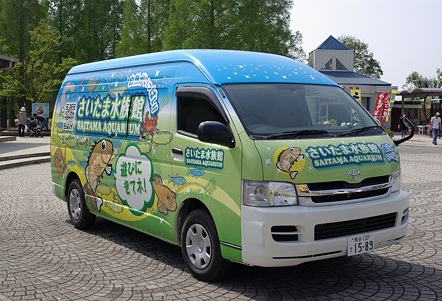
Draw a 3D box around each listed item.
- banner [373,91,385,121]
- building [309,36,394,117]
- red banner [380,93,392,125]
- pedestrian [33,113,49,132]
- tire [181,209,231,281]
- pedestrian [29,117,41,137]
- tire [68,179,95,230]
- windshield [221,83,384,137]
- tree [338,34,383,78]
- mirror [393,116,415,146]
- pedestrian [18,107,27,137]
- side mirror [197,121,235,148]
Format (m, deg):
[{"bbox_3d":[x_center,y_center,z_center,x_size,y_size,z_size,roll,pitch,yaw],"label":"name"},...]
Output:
[{"bbox_3d":[8.400,-2.226,30.500,0.450,1.750,0.060,12,4,14],"label":"banner"},{"bbox_3d":[6.664,-3.881,35.007,5.900,6.100,5.700,0,4,0],"label":"building"},{"bbox_3d":[9.070,-2.272,31.500,0.500,1.800,0.080,11,4,36],"label":"red banner"},{"bbox_3d":[-9.769,-1.502,31.200,0.850,1.080,0.500,-2,3,-17],"label":"pedestrian"},{"bbox_3d":[-0.138,0.906,5.500,0.200,0.690,0.690,-3,5,-35],"label":"tire"},{"bbox_3d":[-9.884,-1.219,30.500,0.600,1.050,0.500,-1,4,-17],"label":"pedestrian"},{"bbox_3d":[-1.856,0.716,7.794,0.210,0.690,0.690,-3,4,-34],"label":"tire"},{"bbox_3d":[0.798,-0.372,5.261,1.600,0.160,0.760,-3,46,-34],"label":"windshield"},{"bbox_3d":[13.051,-6.752,58.000,7.000,9.600,7.000,-1,3,0],"label":"tree"},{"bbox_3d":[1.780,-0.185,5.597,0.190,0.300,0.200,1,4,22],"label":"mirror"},{"bbox_3d":[-10.607,-1.525,30.800,0.470,1.600,0.330,0,3,14],"label":"pedestrian"},{"bbox_3d":[-0.038,-0.134,4.676,0.270,0.240,0.170,-3,4,-34],"label":"side mirror"}]

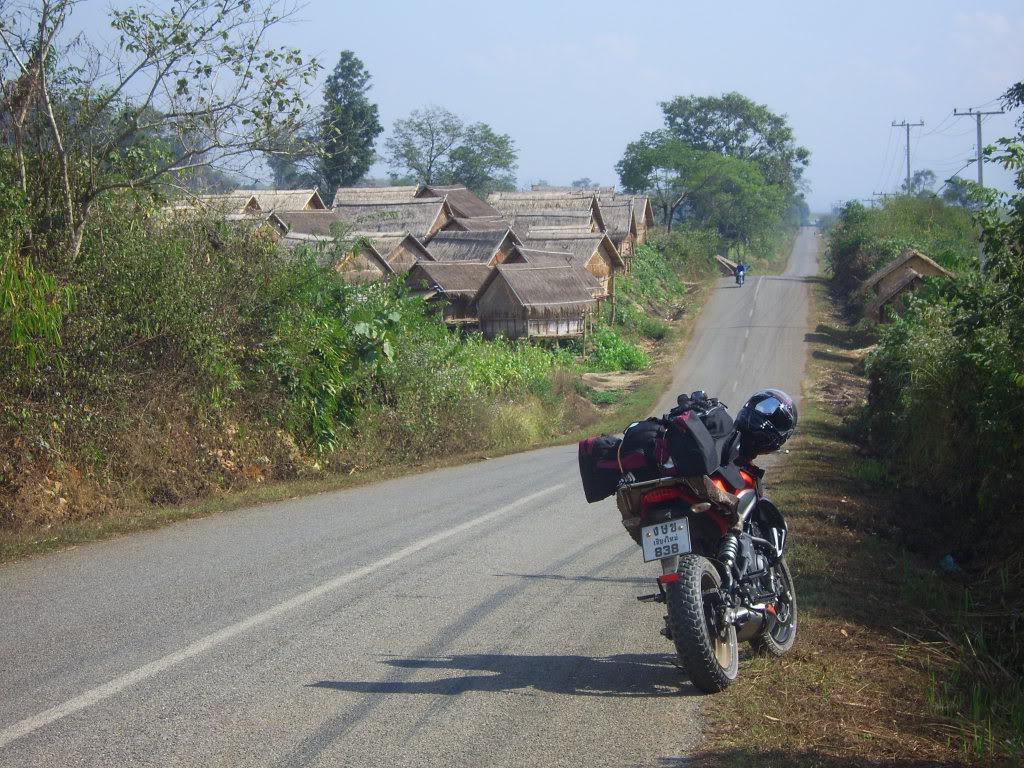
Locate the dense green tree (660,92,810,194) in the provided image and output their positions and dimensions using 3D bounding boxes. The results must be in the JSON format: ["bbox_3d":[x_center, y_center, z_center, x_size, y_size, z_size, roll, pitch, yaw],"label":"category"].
[{"bbox_3d":[24.635,-22.817,330.513,16.410,18.160,15.590,-1,3,0],"label":"dense green tree"}]

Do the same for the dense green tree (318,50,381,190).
[{"bbox_3d":[-11.679,-16.287,220.455,4.810,16.090,4.570,-1,3,0],"label":"dense green tree"}]

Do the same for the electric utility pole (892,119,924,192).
[{"bbox_3d":[29.541,-14.571,224.283,2.350,10.000,0.300,-1,3,6],"label":"electric utility pole"}]

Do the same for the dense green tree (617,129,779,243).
[{"bbox_3d":[17.206,-17.533,275.315,15.130,11.160,14.370,-1,3,0],"label":"dense green tree"}]

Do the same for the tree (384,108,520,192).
[{"bbox_3d":[-5.760,-19.505,290.406,12.050,14.360,11.450,-1,3,0],"label":"tree"}]

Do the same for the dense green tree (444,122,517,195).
[{"bbox_3d":[-2.792,-18.048,280.352,7.020,12.460,6.660,-1,3,0],"label":"dense green tree"}]

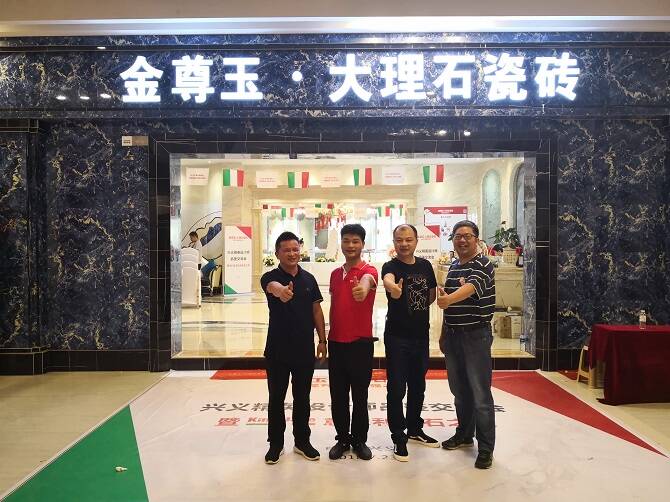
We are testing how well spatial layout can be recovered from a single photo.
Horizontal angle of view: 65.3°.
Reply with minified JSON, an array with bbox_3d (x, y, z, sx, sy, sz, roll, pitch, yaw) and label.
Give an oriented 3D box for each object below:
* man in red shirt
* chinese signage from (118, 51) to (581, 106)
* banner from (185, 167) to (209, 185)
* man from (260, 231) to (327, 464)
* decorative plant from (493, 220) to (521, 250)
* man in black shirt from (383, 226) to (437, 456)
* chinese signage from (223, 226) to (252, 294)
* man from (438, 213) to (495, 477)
[{"bbox_3d":[0.119,0.668,3.801,0.420,1.726,0.560,0,1,7],"label":"man in red shirt"},{"bbox_3d":[0.176,-2.017,6.120,5.390,0.590,0.100,0,1,1],"label":"chinese signage"},{"bbox_3d":[-2.413,-1.310,9.100,0.390,0.300,0.010,0,1,0],"label":"banner"},{"bbox_3d":[-0.290,0.695,3.765,0.490,1.674,0.560,0,1,-9],"label":"man"},{"bbox_3d":[3.622,-0.337,11.000,0.600,0.600,0.550,0,1,0],"label":"decorative plant"},{"bbox_3d":[0.575,0.669,3.828,0.430,1.724,0.560,0,1,-3],"label":"man in black shirt"},{"bbox_3d":[-2.475,0.257,13.400,0.720,1.770,0.080,0,1,-9],"label":"chinese signage"},{"bbox_3d":[0.970,0.655,3.806,0.480,1.751,0.520,0,1,17],"label":"man"}]

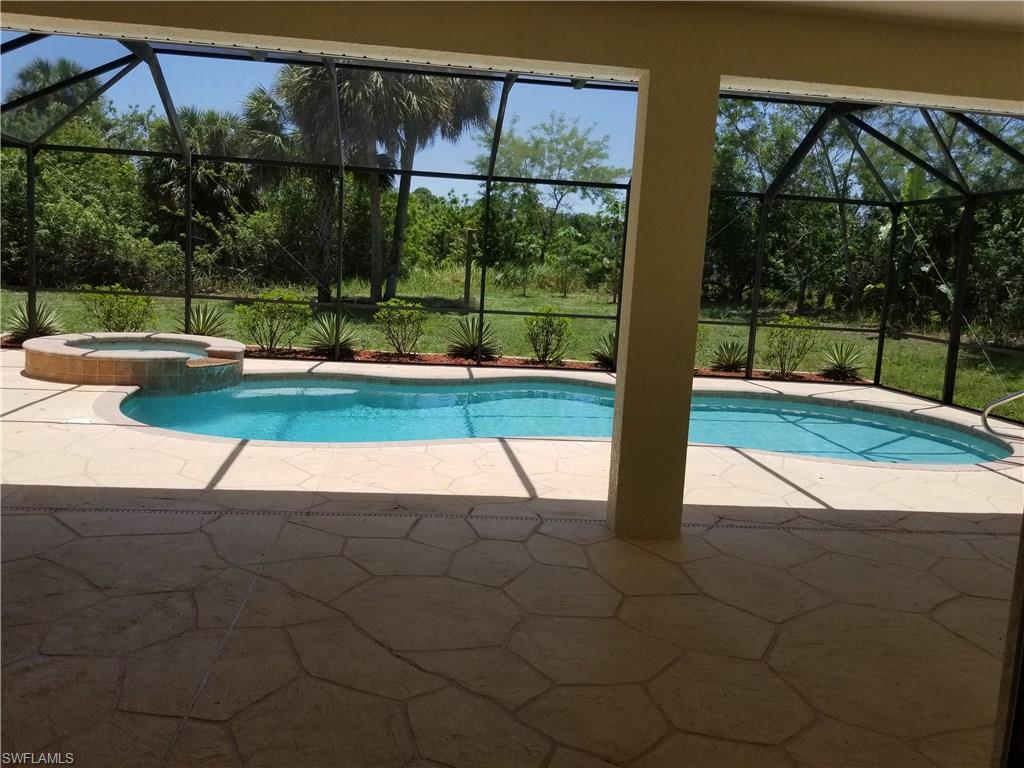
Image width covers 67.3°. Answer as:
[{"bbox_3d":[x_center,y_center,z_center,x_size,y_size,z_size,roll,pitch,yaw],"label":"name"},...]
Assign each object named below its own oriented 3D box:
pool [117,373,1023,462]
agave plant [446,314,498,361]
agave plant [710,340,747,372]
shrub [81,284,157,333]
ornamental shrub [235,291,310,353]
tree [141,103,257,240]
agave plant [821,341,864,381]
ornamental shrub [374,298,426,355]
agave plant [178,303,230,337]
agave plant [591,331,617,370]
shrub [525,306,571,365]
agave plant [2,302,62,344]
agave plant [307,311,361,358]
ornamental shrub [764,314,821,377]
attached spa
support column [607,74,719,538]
[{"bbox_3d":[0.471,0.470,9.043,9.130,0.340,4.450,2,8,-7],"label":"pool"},{"bbox_3d":[-0.726,-0.877,14.512,0.978,0.829,0.949,2,8,-6],"label":"agave plant"},{"bbox_3d":[4.232,-0.538,15.033,0.676,0.597,0.655,2,8,-6],"label":"agave plant"},{"bbox_3d":[-6.466,-1.094,12.645,1.188,1.077,1.188,2,8,-7],"label":"shrub"},{"bbox_3d":[-4.397,-1.166,14.120,1.340,1.122,1.299,2,8,-6],"label":"ornamental shrub"},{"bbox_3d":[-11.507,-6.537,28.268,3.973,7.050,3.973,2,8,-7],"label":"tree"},{"bbox_3d":[5.963,-0.408,13.921,0.876,0.761,0.876,2,8,-7],"label":"agave plant"},{"bbox_3d":[-1.914,-0.917,13.176,0.880,1.090,0.880,2,8,-7],"label":"ornamental shrub"},{"bbox_3d":[-5.093,-0.917,12.721,0.875,0.860,0.875,2,8,-7],"label":"agave plant"},{"bbox_3d":[1.973,-0.645,14.802,0.887,0.735,0.860,2,8,-6],"label":"agave plant"},{"bbox_3d":[0.676,-0.923,14.640,0.841,1.054,0.815,2,8,-6],"label":"shrub"},{"bbox_3d":[-8.559,-1.116,13.729,1.028,0.716,0.997,2,8,-6],"label":"agave plant"},{"bbox_3d":[-3.011,-0.804,12.969,0.891,0.801,0.891,2,8,-7],"label":"agave plant"},{"bbox_3d":[5.517,-0.757,15.126,1.057,1.165,1.026,2,8,-6],"label":"ornamental shrub"},{"bbox_3d":[-5.055,-0.324,10.472,2.720,0.470,2.720,6,8,19],"label":"attached spa"},{"bbox_3d":[0.879,-0.410,4.582,0.412,2.680,0.220,2,8,-7],"label":"support column"}]

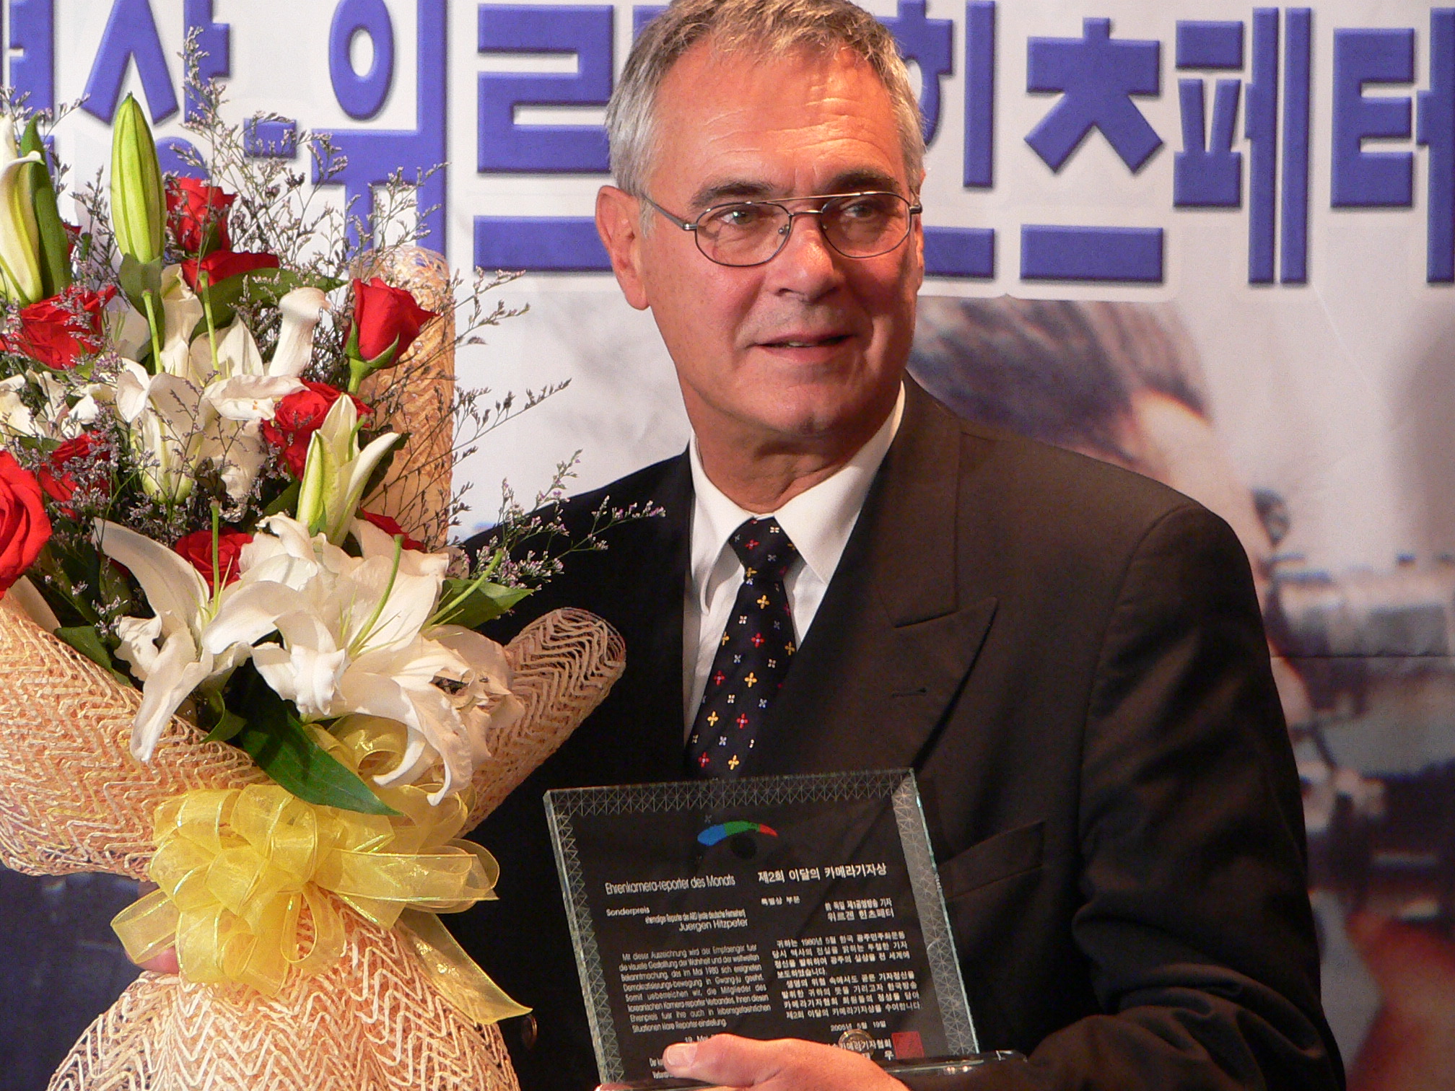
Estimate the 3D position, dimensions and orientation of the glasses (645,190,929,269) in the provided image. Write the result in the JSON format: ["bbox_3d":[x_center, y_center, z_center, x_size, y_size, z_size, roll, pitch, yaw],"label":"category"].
[{"bbox_3d":[0.024,-0.183,3.208,0.138,0.042,0.140,-5,15,-16],"label":"glasses"}]

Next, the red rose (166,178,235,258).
[{"bbox_3d":[-0.278,-0.173,3.080,0.038,0.042,0.038,-3,3,0],"label":"red rose"}]

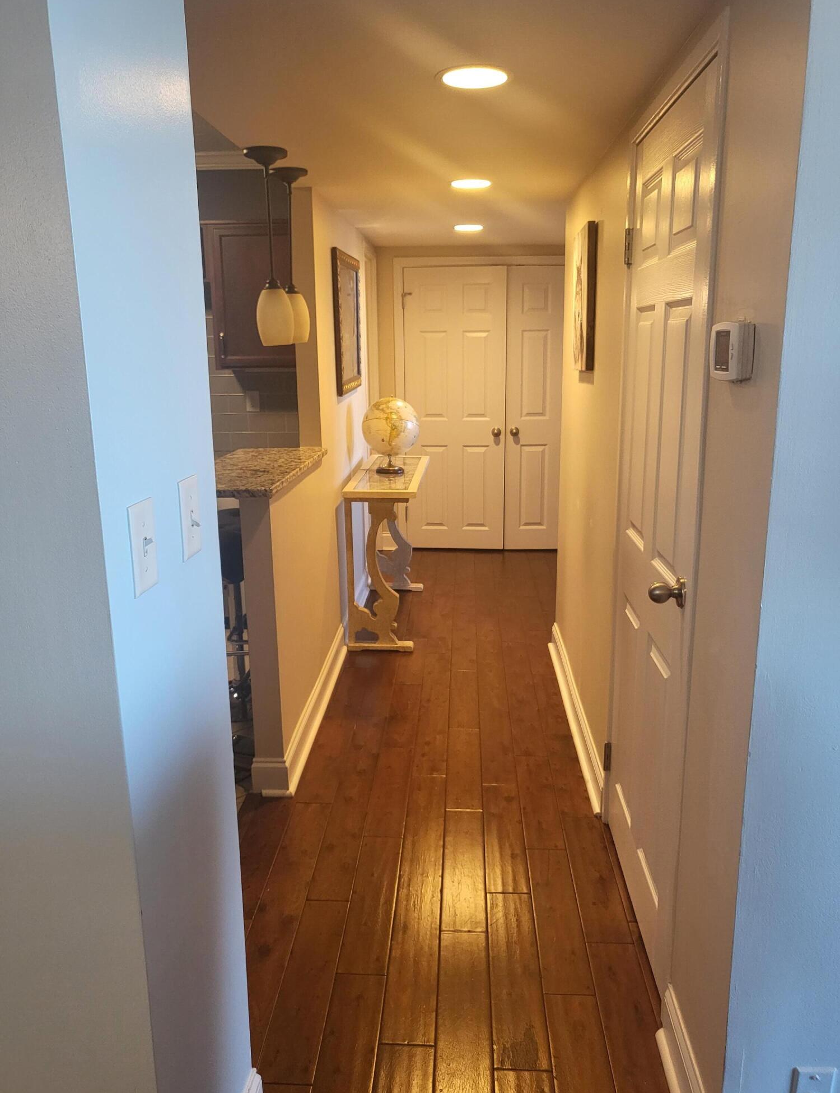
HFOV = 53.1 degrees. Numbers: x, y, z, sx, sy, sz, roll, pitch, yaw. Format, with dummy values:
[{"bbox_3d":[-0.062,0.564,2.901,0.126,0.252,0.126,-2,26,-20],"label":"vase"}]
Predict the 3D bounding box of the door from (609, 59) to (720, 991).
[{"bbox_3d":[0.598,0.000,2.113,0.045,2.030,0.765,0,14,3],"label":"door"}]

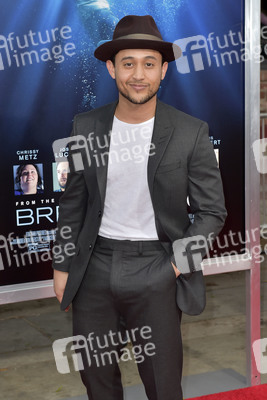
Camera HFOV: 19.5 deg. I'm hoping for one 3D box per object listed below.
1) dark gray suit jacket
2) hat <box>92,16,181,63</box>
[{"bbox_3d":[0.021,0.011,2.540,0.535,0.690,0.310,0,11,11],"label":"dark gray suit jacket"},{"bbox_3d":[0.016,-0.512,2.450,0.277,0.135,0.305,-2,-4,0],"label":"hat"}]

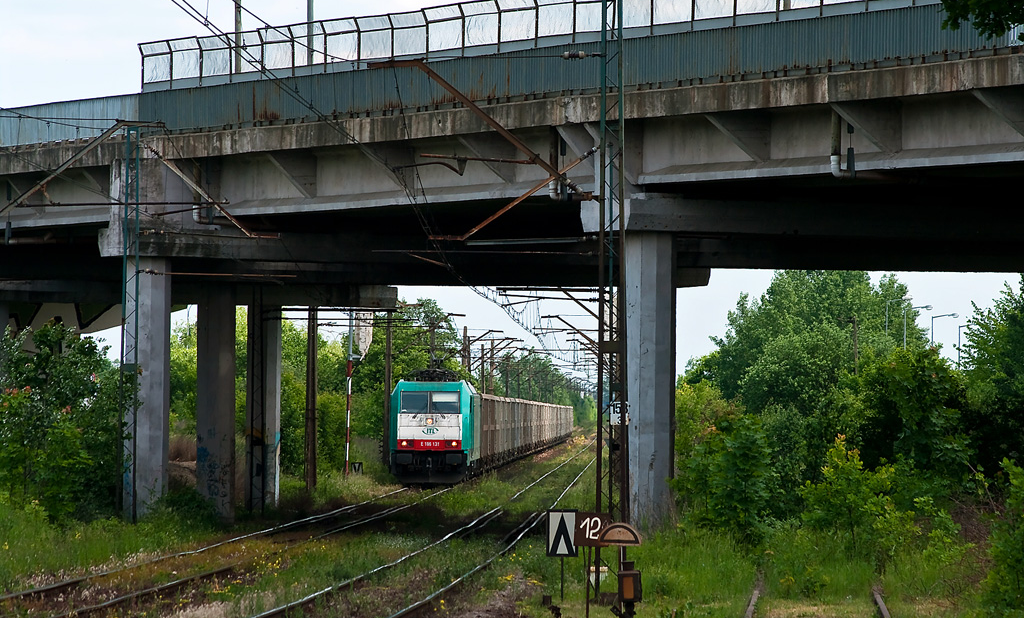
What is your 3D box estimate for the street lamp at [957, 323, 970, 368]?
[{"bbox_3d":[32.385,5.879,450.000,1.900,9.800,0.300,0,-1,0],"label":"street lamp"}]

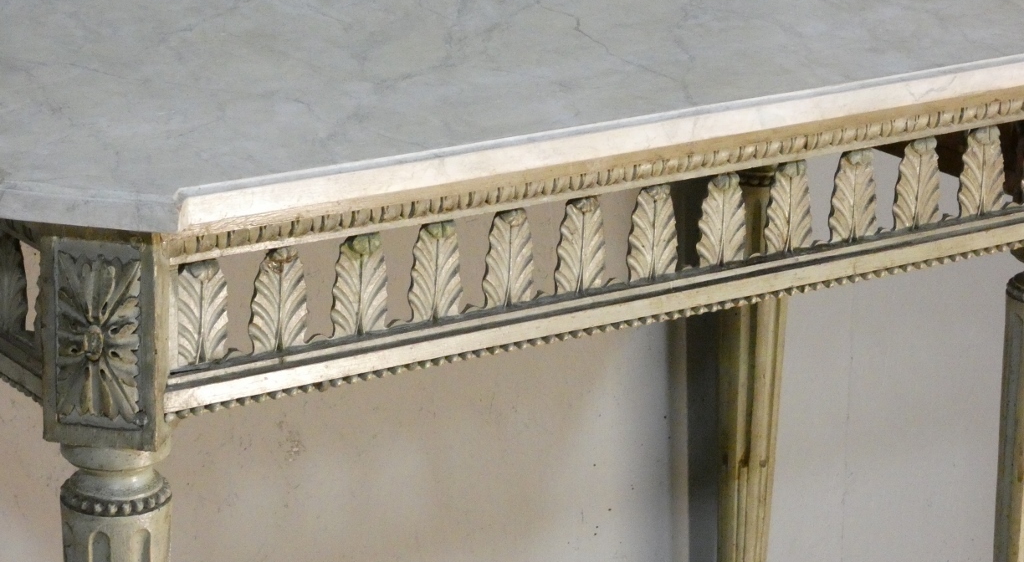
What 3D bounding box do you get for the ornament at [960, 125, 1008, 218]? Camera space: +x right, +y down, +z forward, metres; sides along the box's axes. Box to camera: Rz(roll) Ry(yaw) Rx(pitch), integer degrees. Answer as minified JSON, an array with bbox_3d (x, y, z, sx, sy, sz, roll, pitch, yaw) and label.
[{"bbox_3d":[0.391,-0.092,2.879,0.047,0.076,0.015,-11,22,-33],"label":"ornament"}]

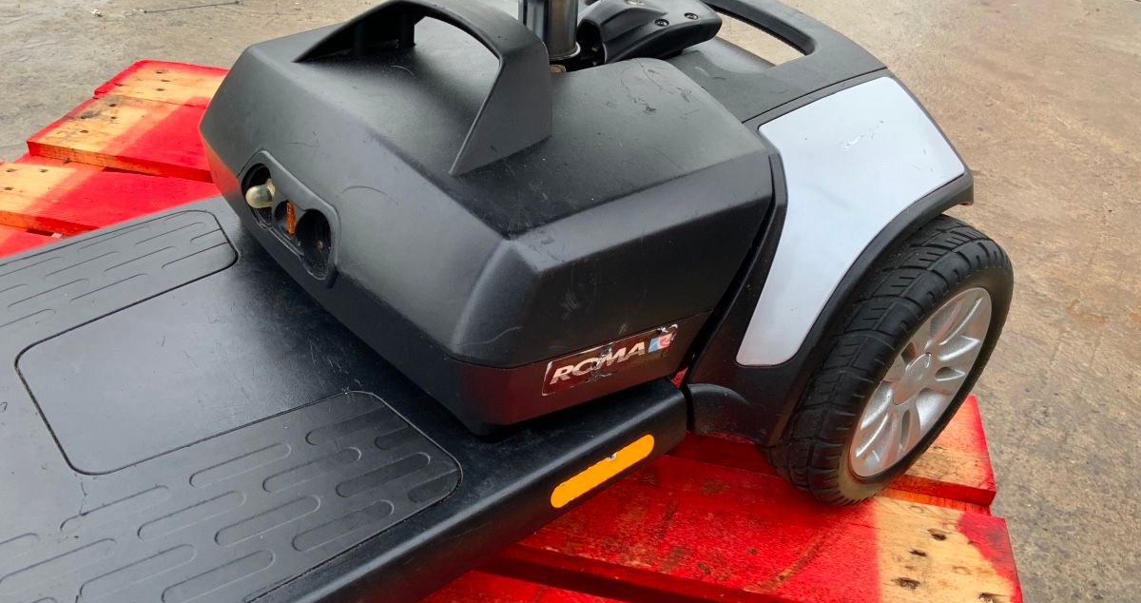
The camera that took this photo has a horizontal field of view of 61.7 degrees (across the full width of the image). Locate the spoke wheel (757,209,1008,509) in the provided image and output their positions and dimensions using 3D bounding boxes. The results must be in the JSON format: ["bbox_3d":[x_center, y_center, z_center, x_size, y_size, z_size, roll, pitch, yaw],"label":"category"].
[{"bbox_3d":[0.216,0.043,0.643,0.208,0.208,0.061,-24,44,-33],"label":"spoke wheel"}]

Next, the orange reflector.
[{"bbox_3d":[0.020,0.100,0.560,0.082,0.021,0.003,-24,44,-33],"label":"orange reflector"}]

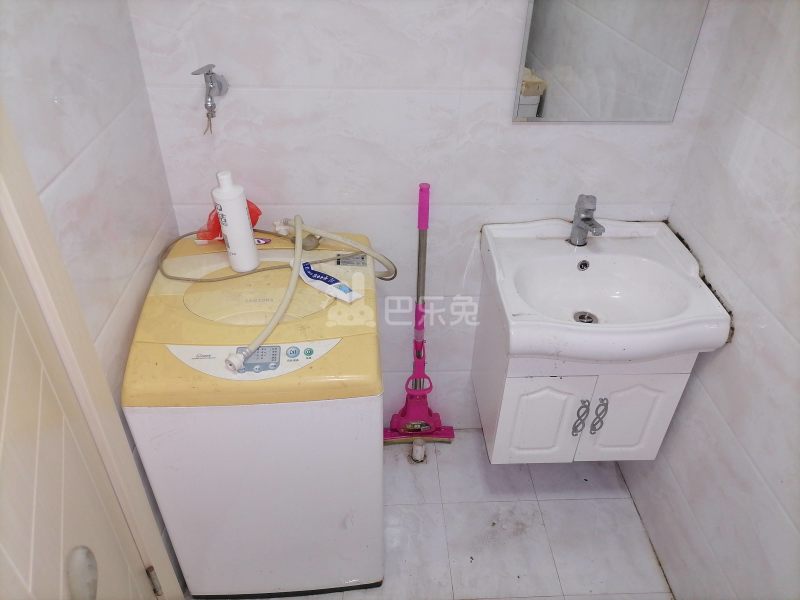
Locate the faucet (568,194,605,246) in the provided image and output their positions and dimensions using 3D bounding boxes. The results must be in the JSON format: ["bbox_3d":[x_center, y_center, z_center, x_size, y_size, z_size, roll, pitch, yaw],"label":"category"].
[{"bbox_3d":[0.488,-0.192,1.550,0.046,0.132,0.110,-9,37,-14],"label":"faucet"}]

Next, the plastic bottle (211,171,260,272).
[{"bbox_3d":[-0.369,-0.186,1.353,0.073,0.215,0.068,30,45,34],"label":"plastic bottle"}]

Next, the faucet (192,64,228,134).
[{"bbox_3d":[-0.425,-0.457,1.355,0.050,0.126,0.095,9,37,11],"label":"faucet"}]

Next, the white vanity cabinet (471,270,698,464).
[{"bbox_3d":[0.484,0.174,1.696,0.475,0.436,0.352,0,36,-3],"label":"white vanity cabinet"}]

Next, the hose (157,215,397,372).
[{"bbox_3d":[-0.283,-0.029,1.354,0.550,0.110,0.520,0,36,-3],"label":"hose"}]

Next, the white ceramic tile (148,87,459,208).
[{"bbox_3d":[-0.216,-0.374,1.492,0.718,0.300,0.010,-1,36,-3],"label":"white ceramic tile"}]

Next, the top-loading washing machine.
[{"bbox_3d":[-0.311,0.302,1.588,0.517,0.818,0.522,-1,36,-4],"label":"top-loading washing machine"}]

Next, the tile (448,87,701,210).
[{"bbox_3d":[0.441,-0.382,1.526,0.598,0.300,0.010,-1,36,-3],"label":"tile"}]

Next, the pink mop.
[{"bbox_3d":[0.061,0.094,1.787,0.250,0.942,0.080,-1,35,-2],"label":"pink mop"}]

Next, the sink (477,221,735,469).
[{"bbox_3d":[0.482,0.141,1.619,0.512,0.578,0.440,0,36,-3],"label":"sink"}]

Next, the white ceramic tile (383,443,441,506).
[{"bbox_3d":[-0.021,0.549,1.979,0.294,0.010,0.301,-1,36,-3],"label":"white ceramic tile"}]

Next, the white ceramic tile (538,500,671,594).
[{"bbox_3d":[0.590,0.719,1.766,0.300,0.010,0.302,-1,36,-3],"label":"white ceramic tile"}]

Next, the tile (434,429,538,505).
[{"bbox_3d":[0.276,0.546,1.995,0.300,0.010,0.301,-1,36,-3],"label":"tile"}]

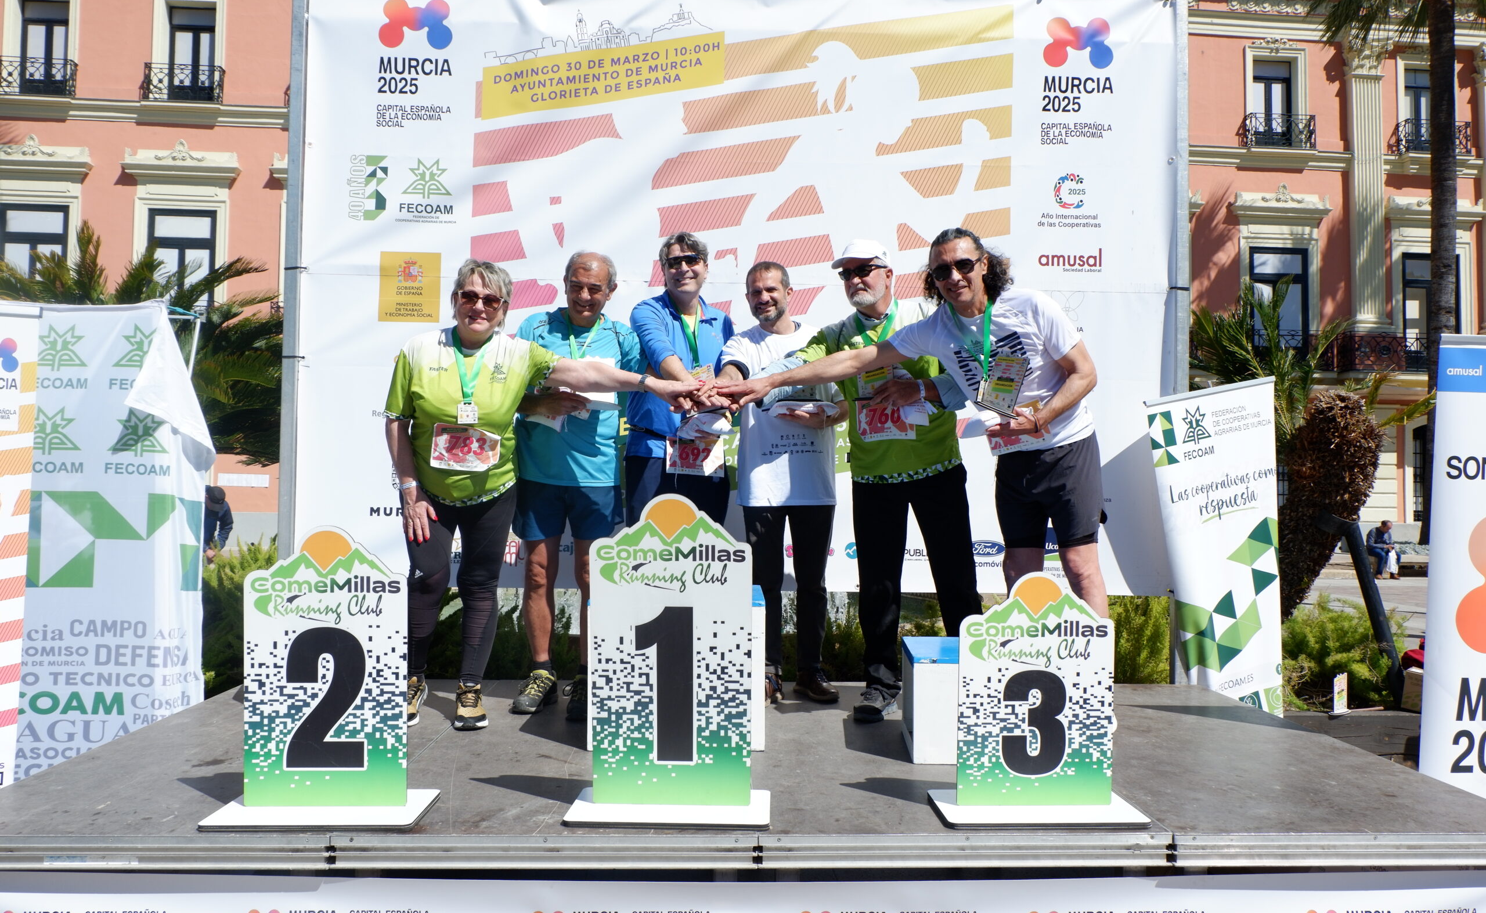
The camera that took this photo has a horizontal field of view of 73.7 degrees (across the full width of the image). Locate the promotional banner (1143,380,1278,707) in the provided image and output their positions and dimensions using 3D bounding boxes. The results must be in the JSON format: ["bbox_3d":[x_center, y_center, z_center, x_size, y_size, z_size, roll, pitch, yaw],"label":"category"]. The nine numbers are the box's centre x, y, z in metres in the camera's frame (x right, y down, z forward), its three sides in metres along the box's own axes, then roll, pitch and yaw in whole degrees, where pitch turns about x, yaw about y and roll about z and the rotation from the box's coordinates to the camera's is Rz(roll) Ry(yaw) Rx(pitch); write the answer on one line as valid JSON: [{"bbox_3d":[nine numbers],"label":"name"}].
[{"bbox_3d":[2.385,0.682,4.748,0.820,2.040,0.180,-11,3,-21],"label":"promotional banner"}]

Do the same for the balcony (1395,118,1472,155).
[{"bbox_3d":[19.697,-9.072,28.200,1.900,1.020,0.420,1,-3,-5],"label":"balcony"}]

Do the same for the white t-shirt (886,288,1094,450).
[{"bbox_3d":[0.847,-0.299,3.400,0.640,0.550,0.400,-9,2,20],"label":"white t-shirt"}]

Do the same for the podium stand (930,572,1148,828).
[{"bbox_3d":[0.746,0.603,2.544,0.500,0.610,0.270,1,-2,-3],"label":"podium stand"}]

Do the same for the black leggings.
[{"bbox_3d":[-1.029,0.422,3.590,0.410,0.810,0.330,1,-3,-7],"label":"black leggings"}]

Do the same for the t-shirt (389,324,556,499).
[{"bbox_3d":[-0.930,-0.137,3.400,0.560,0.600,0.370,1,-3,-12],"label":"t-shirt"}]

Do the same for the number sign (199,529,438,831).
[{"bbox_3d":[-1.042,0.538,2.502,0.510,0.715,0.280,1,-3,-3],"label":"number sign"}]

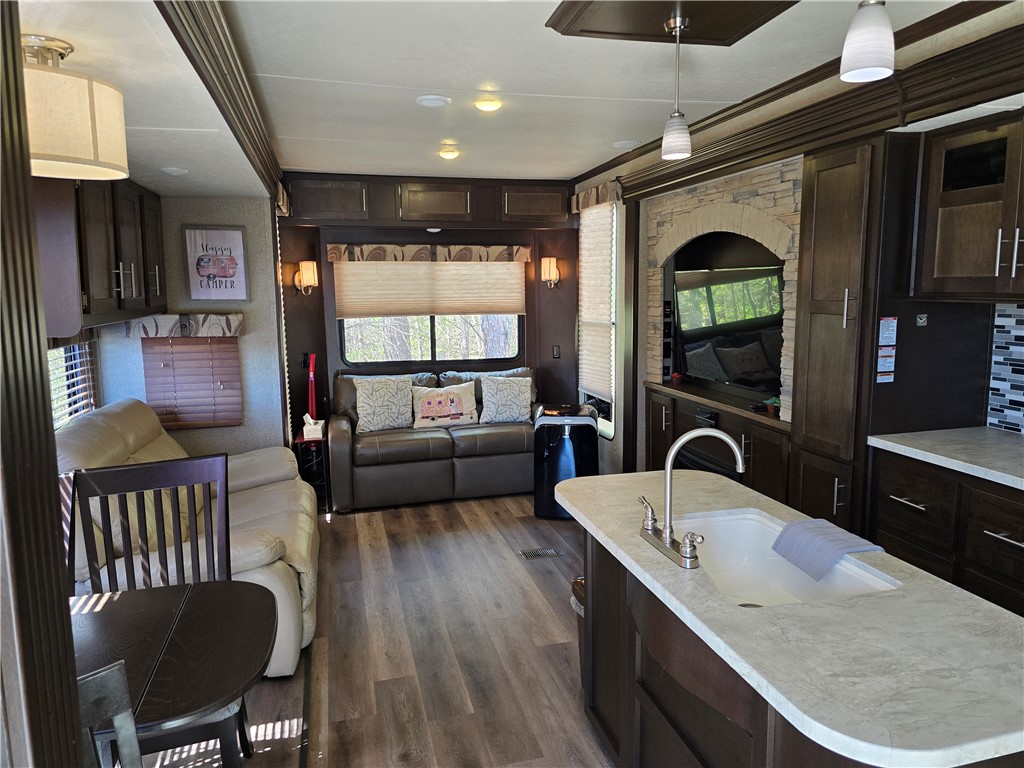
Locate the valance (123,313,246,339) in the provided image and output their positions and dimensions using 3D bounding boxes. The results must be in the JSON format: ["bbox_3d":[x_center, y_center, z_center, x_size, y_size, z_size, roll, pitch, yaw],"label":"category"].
[{"bbox_3d":[-1.967,-0.355,4.125,0.657,0.143,0.090,-3,8,-15],"label":"valance"}]

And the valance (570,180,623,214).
[{"bbox_3d":[0.629,-1.398,5.170,0.087,0.140,0.790,-3,8,-15],"label":"valance"}]

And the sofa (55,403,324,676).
[{"bbox_3d":[-1.512,0.631,3.355,1.060,1.000,1.600,-2,8,-15],"label":"sofa"}]

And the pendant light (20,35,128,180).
[{"bbox_3d":[-1.074,-0.639,1.574,0.308,0.284,0.308,-3,8,-15],"label":"pendant light"}]

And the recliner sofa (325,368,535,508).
[{"bbox_3d":[-0.548,0.379,5.487,1.770,0.900,0.920,-2,8,-15],"label":"recliner sofa"}]

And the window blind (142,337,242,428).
[{"bbox_3d":[-1.958,-0.015,4.191,0.523,0.593,0.050,-3,8,-15],"label":"window blind"}]

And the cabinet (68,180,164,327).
[{"bbox_3d":[-2.073,-0.667,3.317,0.373,0.718,1.500,-3,8,-15],"label":"cabinet"}]

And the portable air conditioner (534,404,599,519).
[{"bbox_3d":[0.402,0.557,4.881,0.430,0.740,0.360,0,8,6],"label":"portable air conditioner"}]

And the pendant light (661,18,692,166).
[{"bbox_3d":[0.543,-0.969,2.258,0.100,0.445,0.100,-2,8,-15],"label":"pendant light"}]

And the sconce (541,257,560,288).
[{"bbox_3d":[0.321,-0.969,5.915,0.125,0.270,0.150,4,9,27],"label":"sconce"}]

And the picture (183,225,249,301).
[{"bbox_3d":[-1.726,-0.705,3.970,0.330,0.438,0.025,-2,8,-15],"label":"picture"}]

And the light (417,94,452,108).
[{"bbox_3d":[-0.375,-1.352,3.274,0.172,0.030,0.172,-2,8,-15],"label":"light"}]

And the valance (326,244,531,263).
[{"bbox_3d":[-0.670,-1.099,5.731,1.715,0.145,0.100,-2,8,-15],"label":"valance"}]

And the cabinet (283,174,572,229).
[{"bbox_3d":[-0.636,-1.486,5.614,2.380,0.409,0.300,-2,8,-15],"label":"cabinet"}]

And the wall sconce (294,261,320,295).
[{"bbox_3d":[-1.592,-0.823,5.256,0.165,0.270,0.150,4,9,30],"label":"wall sconce"}]

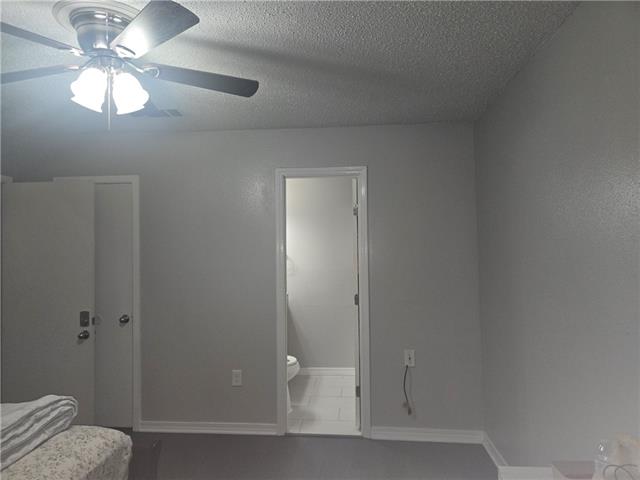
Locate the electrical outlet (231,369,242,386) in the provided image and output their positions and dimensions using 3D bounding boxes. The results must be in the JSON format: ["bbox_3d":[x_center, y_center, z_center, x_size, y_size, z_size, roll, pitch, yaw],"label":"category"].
[{"bbox_3d":[-0.660,1.101,3.399,0.076,0.121,0.014,-1,-2,5],"label":"electrical outlet"}]

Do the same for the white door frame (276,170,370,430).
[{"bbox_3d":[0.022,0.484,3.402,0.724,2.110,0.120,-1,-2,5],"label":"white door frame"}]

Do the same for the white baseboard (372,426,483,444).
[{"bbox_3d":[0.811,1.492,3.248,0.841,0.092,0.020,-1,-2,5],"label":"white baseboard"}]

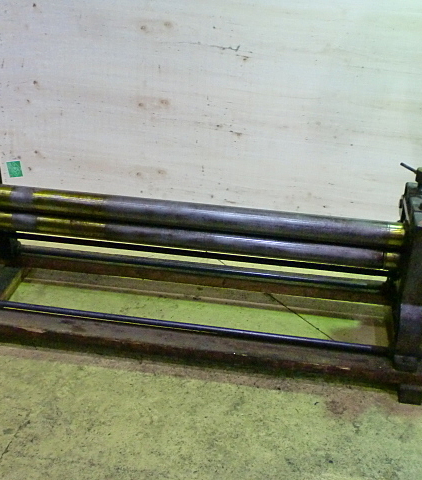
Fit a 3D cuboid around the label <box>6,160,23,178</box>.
[{"bbox_3d":[-0.807,-0.291,2.670,0.061,0.064,0.002,-5,16,11],"label":"label"}]

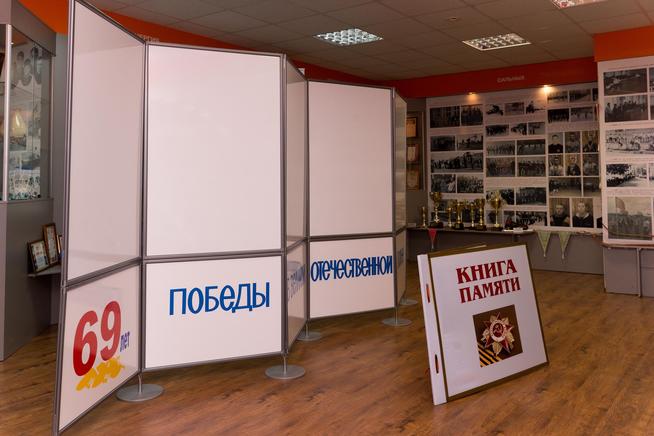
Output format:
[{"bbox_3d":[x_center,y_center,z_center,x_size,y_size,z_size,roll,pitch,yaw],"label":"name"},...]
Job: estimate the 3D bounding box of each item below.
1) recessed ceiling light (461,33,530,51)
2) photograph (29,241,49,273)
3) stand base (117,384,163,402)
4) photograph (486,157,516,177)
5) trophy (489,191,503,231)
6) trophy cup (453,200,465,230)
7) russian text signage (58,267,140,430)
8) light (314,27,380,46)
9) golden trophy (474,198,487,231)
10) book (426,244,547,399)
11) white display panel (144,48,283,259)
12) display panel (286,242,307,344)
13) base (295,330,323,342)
[{"bbox_3d":[1.919,-2.000,6.150,0.600,0.080,0.600,1,2,38],"label":"recessed ceiling light"},{"bbox_3d":[-2.300,0.308,4.361,0.025,0.250,0.330,-14,6,-12],"label":"photograph"},{"bbox_3d":[-1.105,1.040,3.230,0.280,0.015,0.280,0,3,0],"label":"stand base"},{"bbox_3d":[2.455,-0.720,7.700,0.410,0.270,0.012,2,4,36],"label":"photograph"},{"bbox_3d":[2.264,-0.096,7.280,0.180,0.530,0.170,0,1,0],"label":"trophy"},{"bbox_3d":[1.948,-0.037,8.075,0.155,0.440,0.155,0,3,0],"label":"trophy cup"},{"bbox_3d":[-1.128,0.603,2.792,0.030,0.630,0.830,0,3,3],"label":"russian text signage"},{"bbox_3d":[0.237,-1.998,6.000,0.570,0.050,0.570,2,3,37],"label":"light"},{"bbox_3d":[2.219,-0.051,7.880,0.155,0.455,0.155,0,3,0],"label":"golden trophy"},{"bbox_3d":[0.958,0.579,3.277,1.040,0.794,0.060,0,-12,-36],"label":"book"},{"bbox_3d":[-0.665,-0.405,3.310,0.830,1.250,0.035,-1,2,-22],"label":"white display panel"},{"bbox_3d":[-0.210,0.518,3.923,0.030,0.630,0.830,0,3,6],"label":"display panel"},{"bbox_3d":[-0.142,0.888,4.120,0.240,0.020,0.240,0,1,0],"label":"base"}]

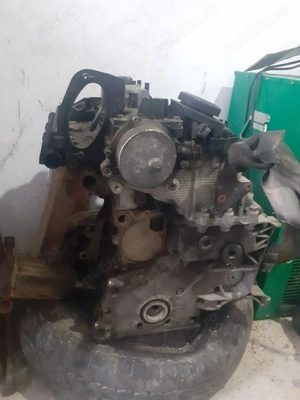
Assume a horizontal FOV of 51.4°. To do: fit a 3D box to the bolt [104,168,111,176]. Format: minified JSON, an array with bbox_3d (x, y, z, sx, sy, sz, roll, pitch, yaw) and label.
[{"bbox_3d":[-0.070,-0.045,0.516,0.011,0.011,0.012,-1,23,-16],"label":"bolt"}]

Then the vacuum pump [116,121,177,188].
[{"bbox_3d":[-0.007,-0.069,0.502,0.094,0.096,0.054,-1,23,-16],"label":"vacuum pump"}]

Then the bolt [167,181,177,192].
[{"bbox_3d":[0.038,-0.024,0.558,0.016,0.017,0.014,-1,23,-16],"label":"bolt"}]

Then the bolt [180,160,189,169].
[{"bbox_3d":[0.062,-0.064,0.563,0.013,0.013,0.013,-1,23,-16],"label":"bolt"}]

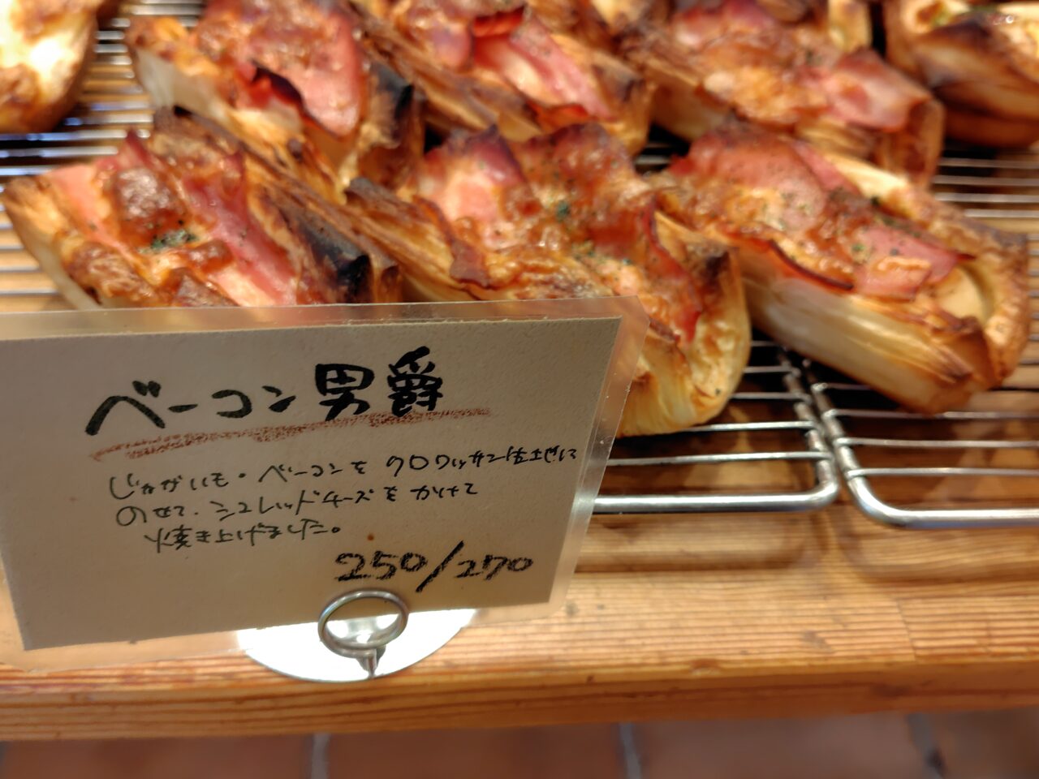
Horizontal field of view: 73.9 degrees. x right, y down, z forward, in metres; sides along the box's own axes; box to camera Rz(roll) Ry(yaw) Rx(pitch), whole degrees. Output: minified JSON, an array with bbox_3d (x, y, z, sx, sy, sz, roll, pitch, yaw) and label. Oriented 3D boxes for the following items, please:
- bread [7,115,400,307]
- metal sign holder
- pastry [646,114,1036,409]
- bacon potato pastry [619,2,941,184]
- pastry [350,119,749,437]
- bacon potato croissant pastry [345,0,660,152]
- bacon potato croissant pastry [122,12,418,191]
[{"bbox_3d":[-0.102,-0.044,0.233,0.135,0.044,0.076,32,60,17],"label":"bread"},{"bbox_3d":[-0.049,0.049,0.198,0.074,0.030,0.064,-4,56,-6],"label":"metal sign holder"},{"bbox_3d":[0.112,-0.047,0.247,0.135,0.044,0.068,36,62,19],"label":"pastry"},{"bbox_3d":[0.116,-0.136,0.309,0.142,0.040,0.068,29,59,15],"label":"bacon potato pastry"},{"bbox_3d":[0.015,-0.042,0.235,0.136,0.048,0.081,39,62,21],"label":"pastry"},{"bbox_3d":[-0.009,-0.146,0.309,0.142,0.040,0.064,33,60,18],"label":"bacon potato croissant pastry"},{"bbox_3d":[-0.100,-0.124,0.286,0.135,0.044,0.072,29,59,16],"label":"bacon potato croissant pastry"}]

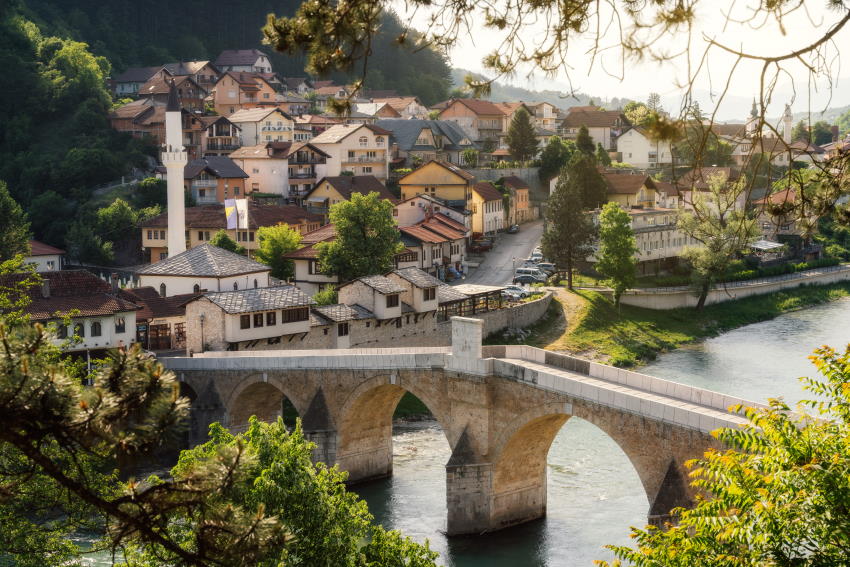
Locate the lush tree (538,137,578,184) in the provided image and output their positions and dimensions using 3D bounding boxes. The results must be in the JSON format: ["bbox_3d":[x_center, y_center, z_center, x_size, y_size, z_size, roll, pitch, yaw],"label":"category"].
[{"bbox_3d":[25.710,-23.867,252.000,7.400,9.400,7.400,0,6,6],"label":"lush tree"}]

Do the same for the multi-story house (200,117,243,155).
[{"bbox_3d":[-42.150,-30.020,267.000,7.800,8.500,8.200,-6,9,-40],"label":"multi-story house"}]

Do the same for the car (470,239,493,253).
[{"bbox_3d":[8.969,-6.038,208.000,4.100,1.550,1.750,2,6,21],"label":"car"}]

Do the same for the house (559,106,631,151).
[{"bbox_3d":[39.648,-35.579,302.000,13.000,10.000,9.500,3,6,35],"label":"house"}]

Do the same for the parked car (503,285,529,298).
[{"bbox_3d":[11.320,1.090,167.000,4.400,1.470,1.770,1,7,5],"label":"parked car"}]

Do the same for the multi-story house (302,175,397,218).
[{"bbox_3d":[-12.448,-13.701,217.000,10.500,8.300,11.500,5,8,45],"label":"multi-story house"}]

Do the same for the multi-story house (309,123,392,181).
[{"bbox_3d":[-14.476,-25.117,249.000,11.000,11.000,10.500,-4,7,-38],"label":"multi-story house"}]

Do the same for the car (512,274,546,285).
[{"bbox_3d":[14.200,-0.370,176.000,4.500,1.470,1.770,-4,8,-28],"label":"car"}]

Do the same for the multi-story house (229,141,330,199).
[{"bbox_3d":[-27.354,-21.223,245.000,15.000,10.600,11.500,5,8,45],"label":"multi-story house"}]

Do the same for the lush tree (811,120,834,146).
[{"bbox_3d":[111.717,-41.595,365.000,6.600,8.800,6.600,0,5,0],"label":"lush tree"}]

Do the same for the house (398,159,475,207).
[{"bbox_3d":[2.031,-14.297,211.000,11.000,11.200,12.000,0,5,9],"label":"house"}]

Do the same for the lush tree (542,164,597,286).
[{"bbox_3d":[19.694,-7.632,177.000,7.200,16.600,7.200,0,6,6],"label":"lush tree"}]

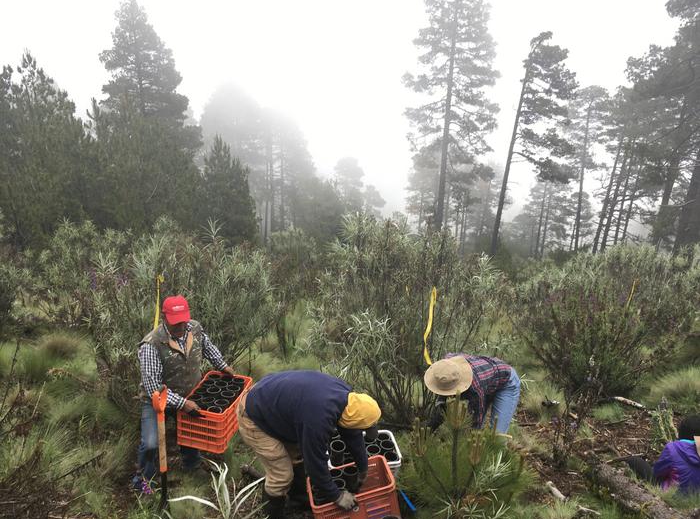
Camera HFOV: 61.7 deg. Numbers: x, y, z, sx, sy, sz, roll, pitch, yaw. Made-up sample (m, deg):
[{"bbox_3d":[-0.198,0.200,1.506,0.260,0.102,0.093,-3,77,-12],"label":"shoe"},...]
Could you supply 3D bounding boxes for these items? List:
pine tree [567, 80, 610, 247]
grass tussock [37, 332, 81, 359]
[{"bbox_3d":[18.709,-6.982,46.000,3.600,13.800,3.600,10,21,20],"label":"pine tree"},{"bbox_3d":[-3.430,1.035,6.900,0.580,0.380,0.550,-8,22,-27],"label":"grass tussock"}]

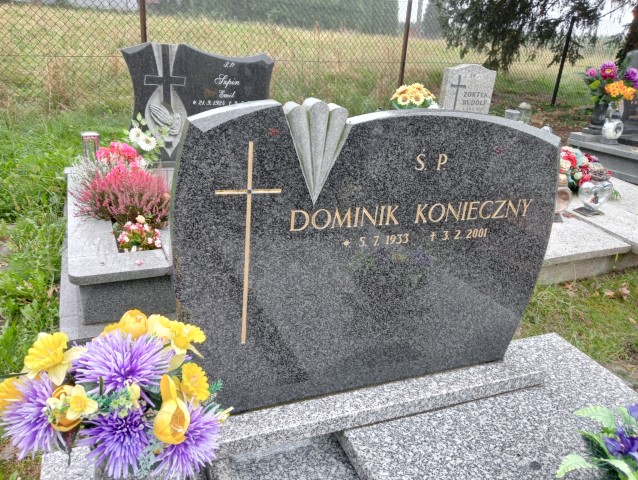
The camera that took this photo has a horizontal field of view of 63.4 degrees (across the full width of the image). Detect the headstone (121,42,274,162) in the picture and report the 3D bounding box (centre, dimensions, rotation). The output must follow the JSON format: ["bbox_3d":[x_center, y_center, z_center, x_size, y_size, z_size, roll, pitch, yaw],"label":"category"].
[{"bbox_3d":[-0.762,-0.873,3.355,0.930,0.720,0.090,-5,25,-24],"label":"headstone"}]

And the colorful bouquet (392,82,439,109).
[{"bbox_3d":[0.679,-0.989,3.715,0.320,0.280,0.300,-4,24,-23],"label":"colorful bouquet"}]

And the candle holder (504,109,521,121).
[{"bbox_3d":[1.550,-0.969,4.151,0.110,0.170,0.110,-4,24,-23],"label":"candle holder"}]

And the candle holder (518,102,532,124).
[{"bbox_3d":[1.681,-1.001,4.220,0.100,0.230,0.100,-4,24,-23],"label":"candle holder"}]

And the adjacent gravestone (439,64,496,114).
[{"bbox_3d":[1.180,-1.109,4.230,0.470,0.630,0.080,-4,24,-23],"label":"adjacent gravestone"}]

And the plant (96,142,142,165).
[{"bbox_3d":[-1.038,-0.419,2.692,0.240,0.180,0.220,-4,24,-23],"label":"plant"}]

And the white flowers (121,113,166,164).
[{"bbox_3d":[-1.047,-0.592,3.083,0.240,0.320,0.220,-4,24,-23],"label":"white flowers"}]

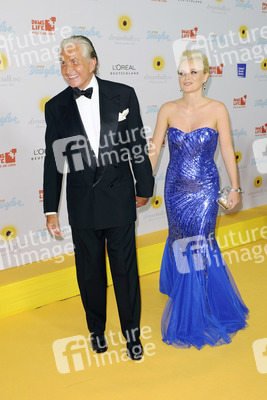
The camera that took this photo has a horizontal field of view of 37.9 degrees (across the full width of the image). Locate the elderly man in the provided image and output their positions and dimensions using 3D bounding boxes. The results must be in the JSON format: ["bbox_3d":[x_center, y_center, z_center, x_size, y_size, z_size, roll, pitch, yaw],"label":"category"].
[{"bbox_3d":[-0.185,0.013,2.243,0.610,1.810,0.440,-2,13,8],"label":"elderly man"}]

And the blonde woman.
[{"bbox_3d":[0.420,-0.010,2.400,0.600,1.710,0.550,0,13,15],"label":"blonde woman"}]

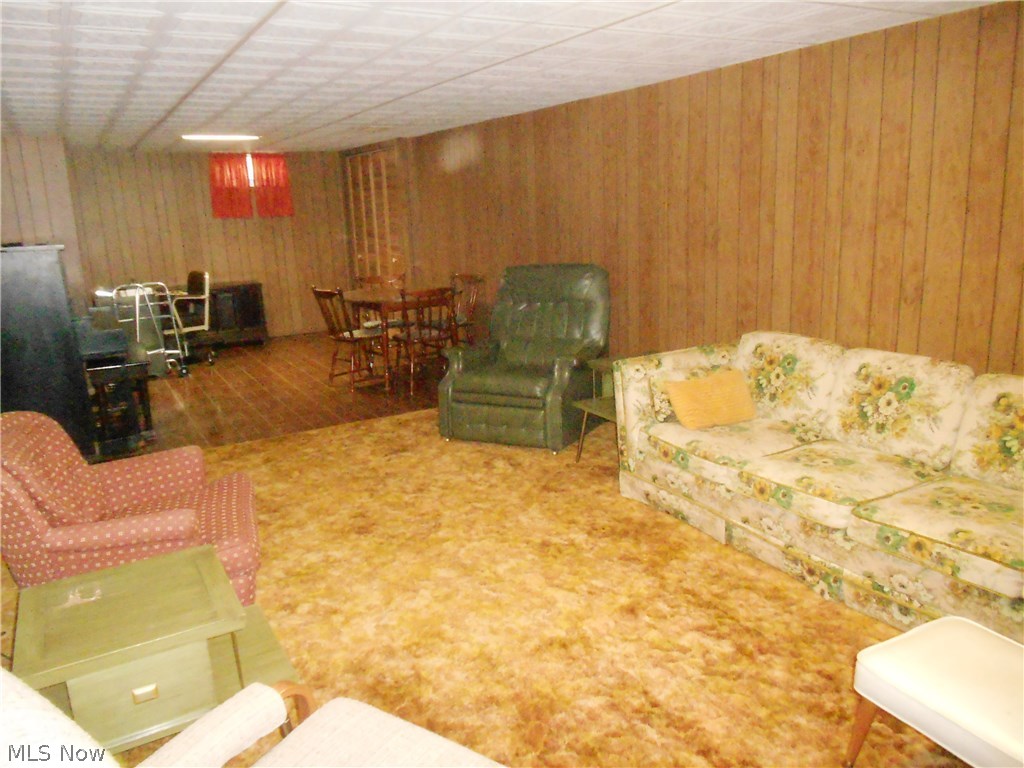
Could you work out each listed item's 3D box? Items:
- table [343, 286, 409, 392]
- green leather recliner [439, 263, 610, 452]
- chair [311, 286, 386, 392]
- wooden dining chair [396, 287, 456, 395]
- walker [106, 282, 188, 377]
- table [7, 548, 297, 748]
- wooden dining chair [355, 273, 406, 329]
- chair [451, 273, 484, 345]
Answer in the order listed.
[{"bbox_3d":[-0.912,-0.416,6.608,0.930,0.715,1.000,-10,15,-28],"label":"table"},{"bbox_3d":[0.098,-0.216,4.892,0.820,1.030,0.930,4,15,27],"label":"green leather recliner"},{"bbox_3d":[-1.302,-0.409,6.415,0.510,0.830,0.450,-13,17,-36],"label":"chair"},{"bbox_3d":[-0.737,-0.383,6.187,0.460,0.830,0.500,-9,15,-25],"label":"wooden dining chair"},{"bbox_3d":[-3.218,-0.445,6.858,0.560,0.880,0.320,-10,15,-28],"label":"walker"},{"bbox_3d":[-0.912,0.791,1.935,0.650,0.550,0.460,-10,15,-28],"label":"table"},{"bbox_3d":[-1.110,-0.541,6.925,0.460,0.830,0.500,-9,15,-24],"label":"wooden dining chair"},{"bbox_3d":[-0.548,-0.490,6.595,0.500,0.830,0.460,-11,16,-30],"label":"chair"}]

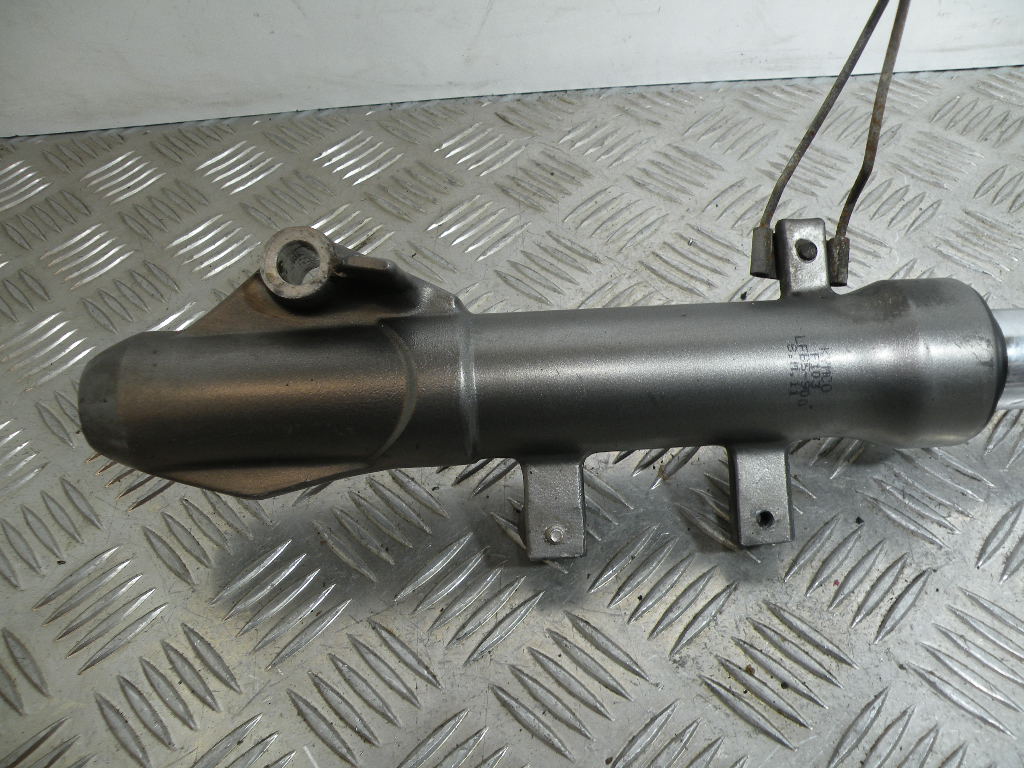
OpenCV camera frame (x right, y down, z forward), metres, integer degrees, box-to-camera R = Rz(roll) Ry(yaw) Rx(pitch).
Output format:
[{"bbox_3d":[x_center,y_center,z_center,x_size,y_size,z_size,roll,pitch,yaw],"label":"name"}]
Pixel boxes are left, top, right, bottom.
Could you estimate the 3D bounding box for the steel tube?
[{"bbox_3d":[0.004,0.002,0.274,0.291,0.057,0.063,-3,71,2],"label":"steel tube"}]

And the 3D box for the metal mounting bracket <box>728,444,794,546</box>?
[{"bbox_3d":[0.081,0.037,0.257,0.021,0.011,0.031,-3,71,2],"label":"metal mounting bracket"}]

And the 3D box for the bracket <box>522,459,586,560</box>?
[{"bbox_3d":[0.014,0.041,0.260,0.021,0.011,0.031,-3,71,2],"label":"bracket"}]

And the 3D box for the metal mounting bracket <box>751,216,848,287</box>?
[{"bbox_3d":[0.102,-0.046,0.284,0.032,0.012,0.029,-3,71,2],"label":"metal mounting bracket"}]

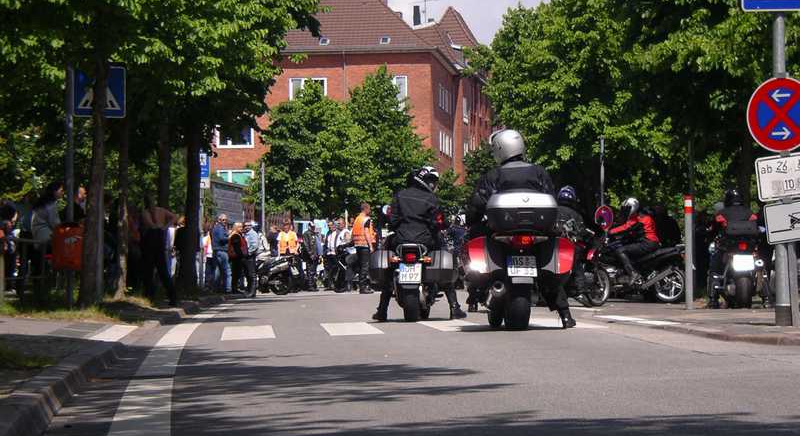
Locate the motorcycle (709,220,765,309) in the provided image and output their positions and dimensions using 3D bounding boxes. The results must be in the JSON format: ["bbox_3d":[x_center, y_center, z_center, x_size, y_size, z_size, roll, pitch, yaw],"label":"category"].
[{"bbox_3d":[4.400,0.600,31.600,0.800,1.150,2.100,-1,-1,0],"label":"motorcycle"}]

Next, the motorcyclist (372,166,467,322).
[{"bbox_3d":[0.205,0.262,25.100,0.920,1.600,0.850,-1,-1,5],"label":"motorcyclist"}]

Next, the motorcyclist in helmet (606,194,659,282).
[{"bbox_3d":[3.400,0.360,34.400,0.820,1.320,0.620,0,-1,-18],"label":"motorcyclist in helmet"}]

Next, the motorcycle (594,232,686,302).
[{"bbox_3d":[3.240,0.670,34.400,2.080,1.100,0.780,0,-1,-18],"label":"motorcycle"}]

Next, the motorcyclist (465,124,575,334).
[{"bbox_3d":[1.070,0.096,21.400,0.880,1.760,0.850,-1,-1,-3],"label":"motorcyclist"}]

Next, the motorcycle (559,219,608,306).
[{"bbox_3d":[2.530,0.620,33.300,0.800,1.200,2.100,-1,-1,23],"label":"motorcycle"}]

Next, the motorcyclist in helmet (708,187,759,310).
[{"bbox_3d":[4.360,0.390,31.200,0.740,1.550,0.820,-1,-1,0],"label":"motorcyclist in helmet"}]

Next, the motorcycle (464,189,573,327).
[{"bbox_3d":[1.000,0.360,21.500,0.950,1.290,2.270,-1,-1,-3],"label":"motorcycle"}]

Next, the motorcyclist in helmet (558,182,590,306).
[{"bbox_3d":[2.360,0.385,33.000,0.720,1.640,0.820,-1,-1,23],"label":"motorcyclist in helmet"}]

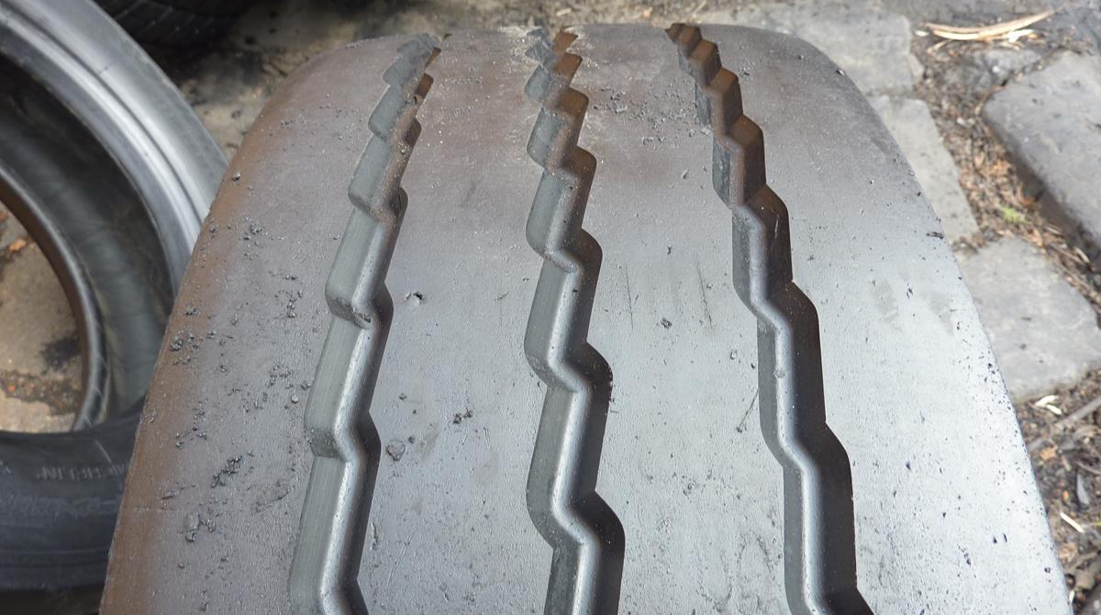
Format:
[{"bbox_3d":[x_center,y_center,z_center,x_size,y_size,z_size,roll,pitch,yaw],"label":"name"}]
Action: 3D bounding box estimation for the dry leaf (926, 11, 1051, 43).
[{"bbox_3d":[0.892,-0.569,1.610,0.252,0.020,0.058,-5,58,0],"label":"dry leaf"}]

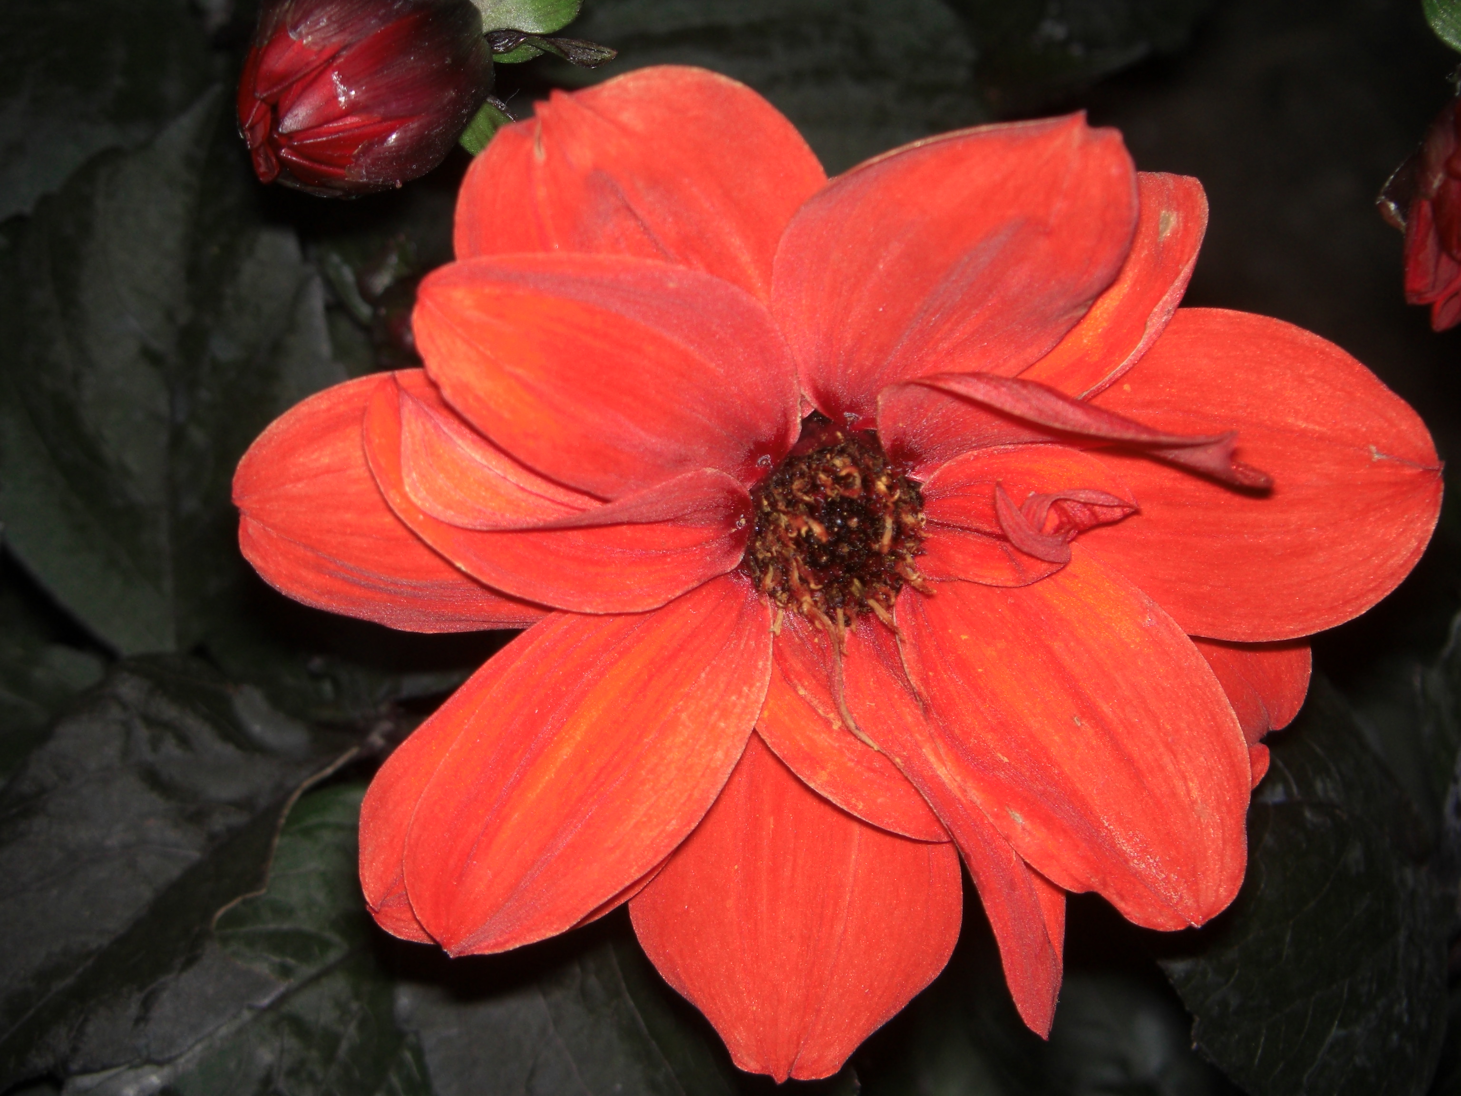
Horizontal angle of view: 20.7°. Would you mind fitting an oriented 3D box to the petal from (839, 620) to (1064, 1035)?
[{"bbox_3d":[0.021,0.026,0.376,0.011,0.041,0.011,-26,7,4],"label":"petal"}]

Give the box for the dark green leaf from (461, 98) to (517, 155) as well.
[{"bbox_3d":[-0.023,-0.041,0.392,0.005,0.003,0.007,43,71,12],"label":"dark green leaf"}]

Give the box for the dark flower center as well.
[{"bbox_3d":[0.010,-0.002,0.373,0.018,0.018,0.010,0,9,0],"label":"dark flower center"}]

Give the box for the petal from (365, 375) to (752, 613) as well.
[{"bbox_3d":[-0.016,-0.005,0.371,0.036,0.017,0.012,14,7,-7],"label":"petal"}]

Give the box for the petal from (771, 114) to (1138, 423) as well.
[{"bbox_3d":[0.021,-0.026,0.366,0.025,0.037,0.010,37,22,-6],"label":"petal"}]

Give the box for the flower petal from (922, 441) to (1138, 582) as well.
[{"bbox_3d":[0.027,-0.003,0.371,0.020,0.013,0.010,0,6,11],"label":"flower petal"}]

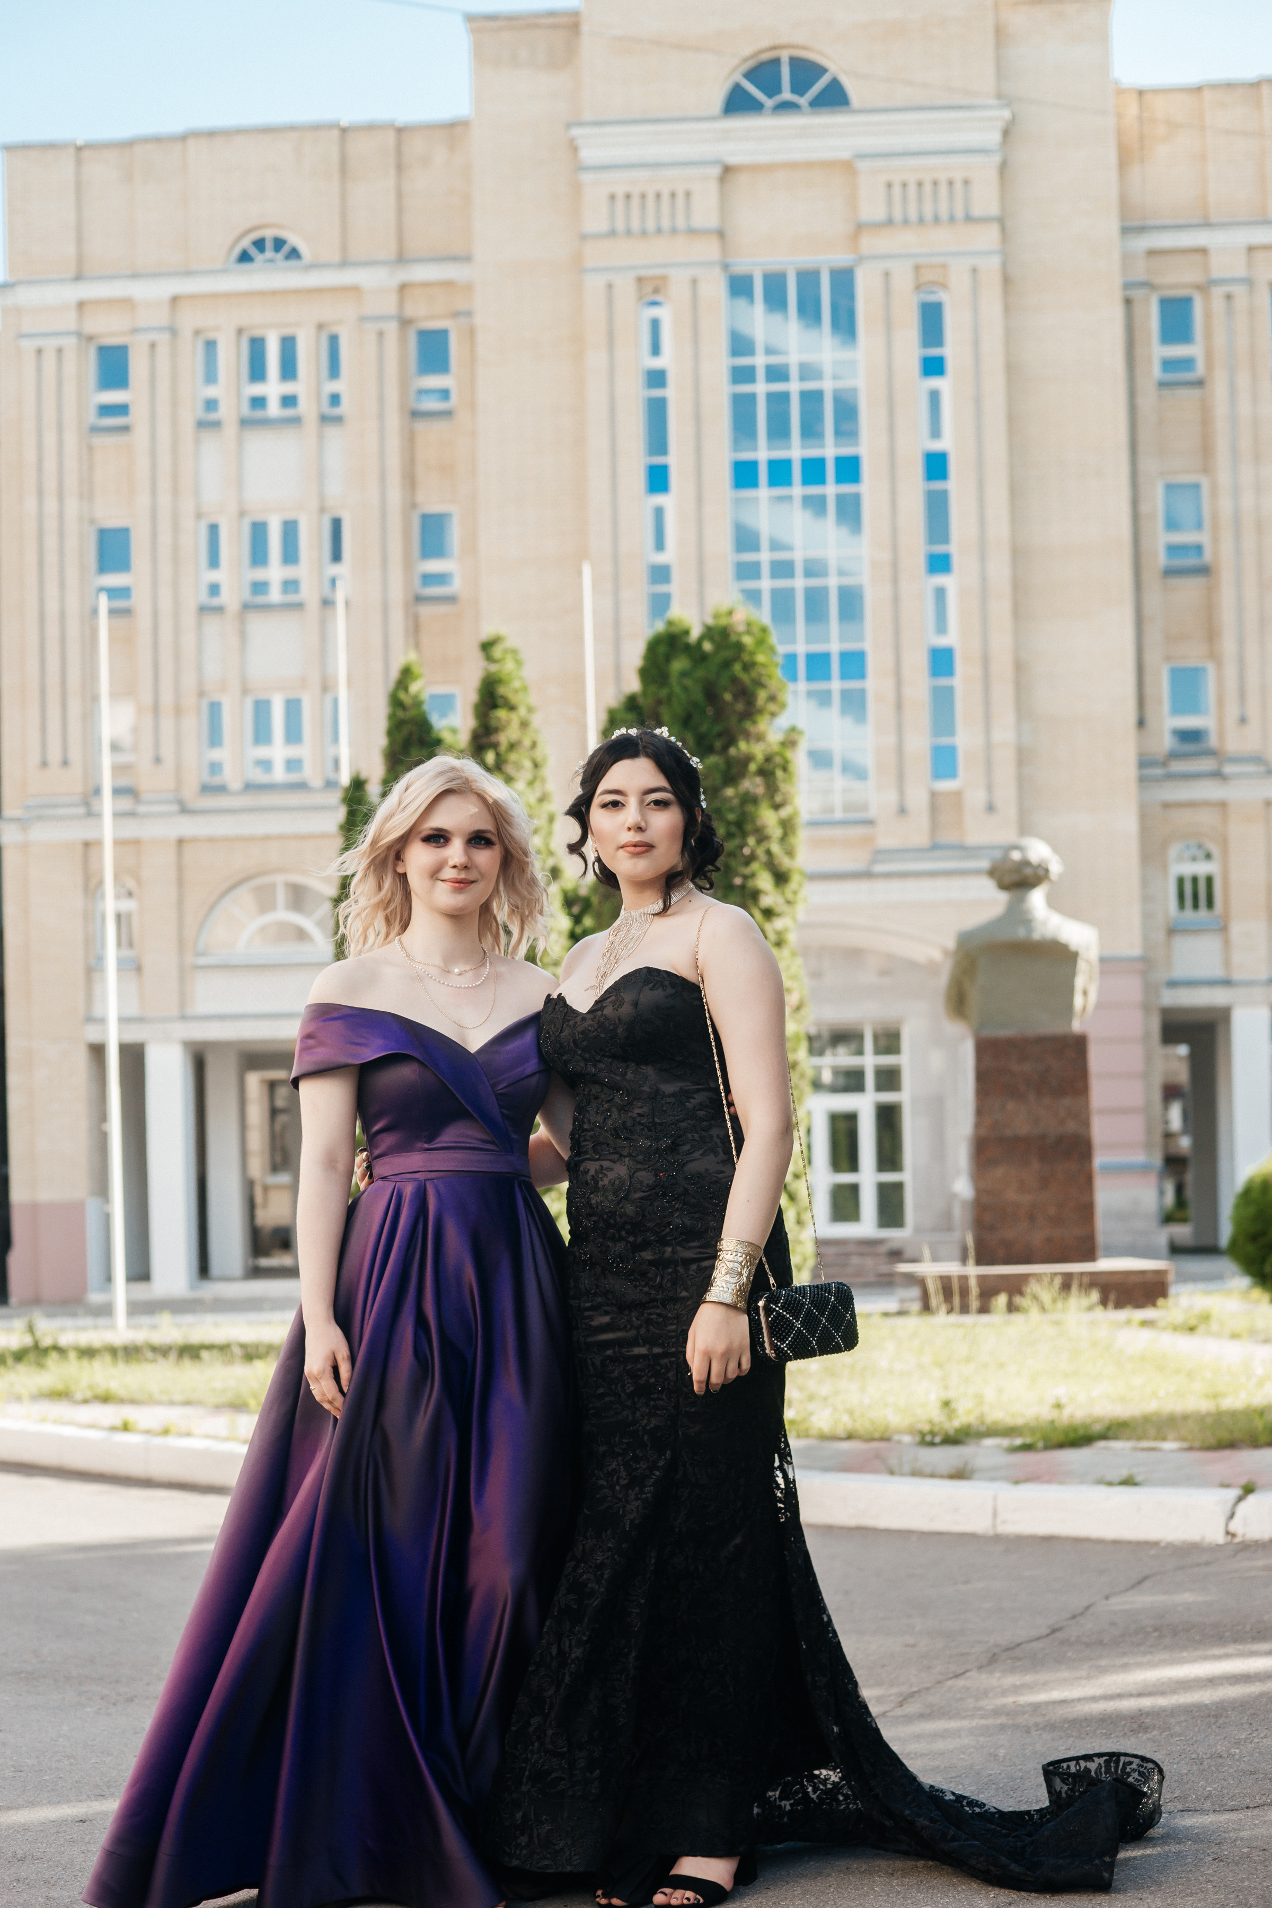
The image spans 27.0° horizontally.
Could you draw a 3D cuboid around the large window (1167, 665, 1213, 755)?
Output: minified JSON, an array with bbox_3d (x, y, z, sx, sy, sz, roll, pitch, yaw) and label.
[{"bbox_3d":[9.694,-4.307,46.460,0.826,1.596,0.150,-1,-2,4],"label":"large window"}]

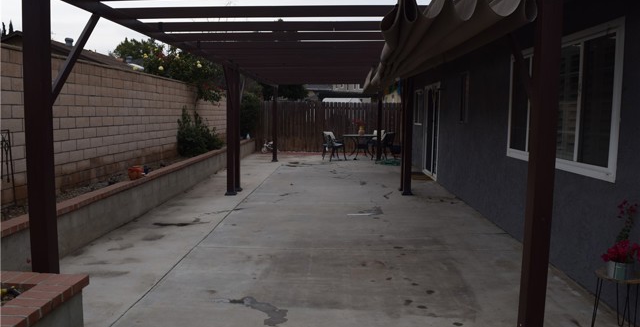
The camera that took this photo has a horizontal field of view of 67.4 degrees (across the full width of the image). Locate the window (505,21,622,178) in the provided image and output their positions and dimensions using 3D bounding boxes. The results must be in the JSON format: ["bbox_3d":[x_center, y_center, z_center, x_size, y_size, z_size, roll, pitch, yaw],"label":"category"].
[{"bbox_3d":[2.225,-0.577,4.683,0.090,1.202,2.275,1,6,2],"label":"window"}]

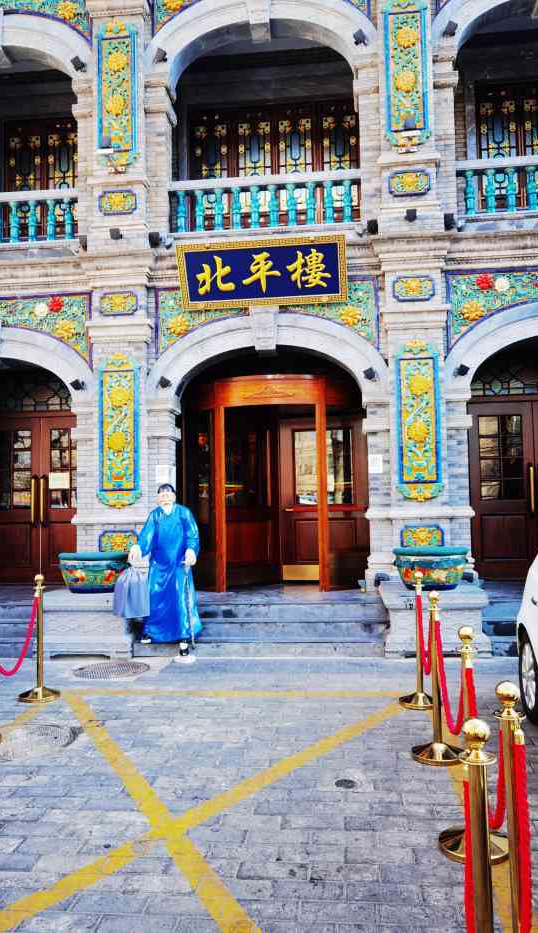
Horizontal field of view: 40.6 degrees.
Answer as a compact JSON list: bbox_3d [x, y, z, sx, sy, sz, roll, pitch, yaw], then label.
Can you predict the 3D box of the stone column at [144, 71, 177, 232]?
[{"bbox_3d":[-1.319,-3.812,9.086,0.330,2.043,0.418,-1,-4,6],"label":"stone column"}]

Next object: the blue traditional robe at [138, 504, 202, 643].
[{"bbox_3d":[-0.941,1.011,6.880,0.607,1.265,0.420,-1,-4,4],"label":"blue traditional robe"}]

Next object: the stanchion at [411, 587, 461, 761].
[{"bbox_3d":[1.006,1.252,4.402,0.320,0.990,0.320,-1,-4,6],"label":"stanchion"}]

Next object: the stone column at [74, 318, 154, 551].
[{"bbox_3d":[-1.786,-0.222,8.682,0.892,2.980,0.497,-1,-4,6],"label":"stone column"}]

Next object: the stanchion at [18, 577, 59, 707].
[{"bbox_3d":[-1.866,1.378,5.925,0.320,0.990,0.320,-1,-4,6],"label":"stanchion"}]

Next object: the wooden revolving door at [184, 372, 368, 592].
[{"bbox_3d":[0.087,0.239,9.432,2.150,2.573,1.900,-1,-4,6],"label":"wooden revolving door"}]

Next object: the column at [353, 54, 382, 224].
[{"bbox_3d":[1.189,-3.873,8.841,0.317,2.085,0.418,-1,-4,6],"label":"column"}]

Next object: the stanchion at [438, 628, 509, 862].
[{"bbox_3d":[0.921,1.229,3.325,0.321,0.980,0.321,-1,-4,6],"label":"stanchion"}]

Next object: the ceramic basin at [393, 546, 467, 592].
[{"bbox_3d":[1.620,1.013,7.265,0.761,0.400,0.761,-1,-4,6],"label":"ceramic basin"}]

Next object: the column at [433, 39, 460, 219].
[{"bbox_3d":[2.099,-3.964,8.709,0.299,2.177,0.340,-1,-4,6],"label":"column"}]

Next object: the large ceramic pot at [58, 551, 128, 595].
[{"bbox_3d":[-1.819,1.106,7.600,0.761,0.386,0.761,-1,-4,0],"label":"large ceramic pot"}]

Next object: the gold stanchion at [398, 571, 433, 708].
[{"bbox_3d":[1.135,1.279,5.464,0.321,0.980,0.321,-1,-4,6],"label":"gold stanchion"}]

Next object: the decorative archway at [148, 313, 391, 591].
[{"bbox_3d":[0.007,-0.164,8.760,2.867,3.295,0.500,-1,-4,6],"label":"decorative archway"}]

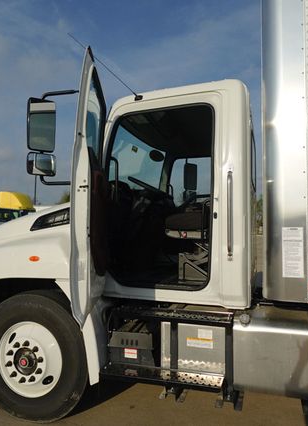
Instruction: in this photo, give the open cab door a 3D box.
[{"bbox_3d":[-0.340,-0.118,2.317,0.140,1.481,0.904,0,-2,3],"label":"open cab door"}]

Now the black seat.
[{"bbox_3d":[0.466,-0.090,3.071,0.600,0.740,0.520,-1,-3,17],"label":"black seat"}]

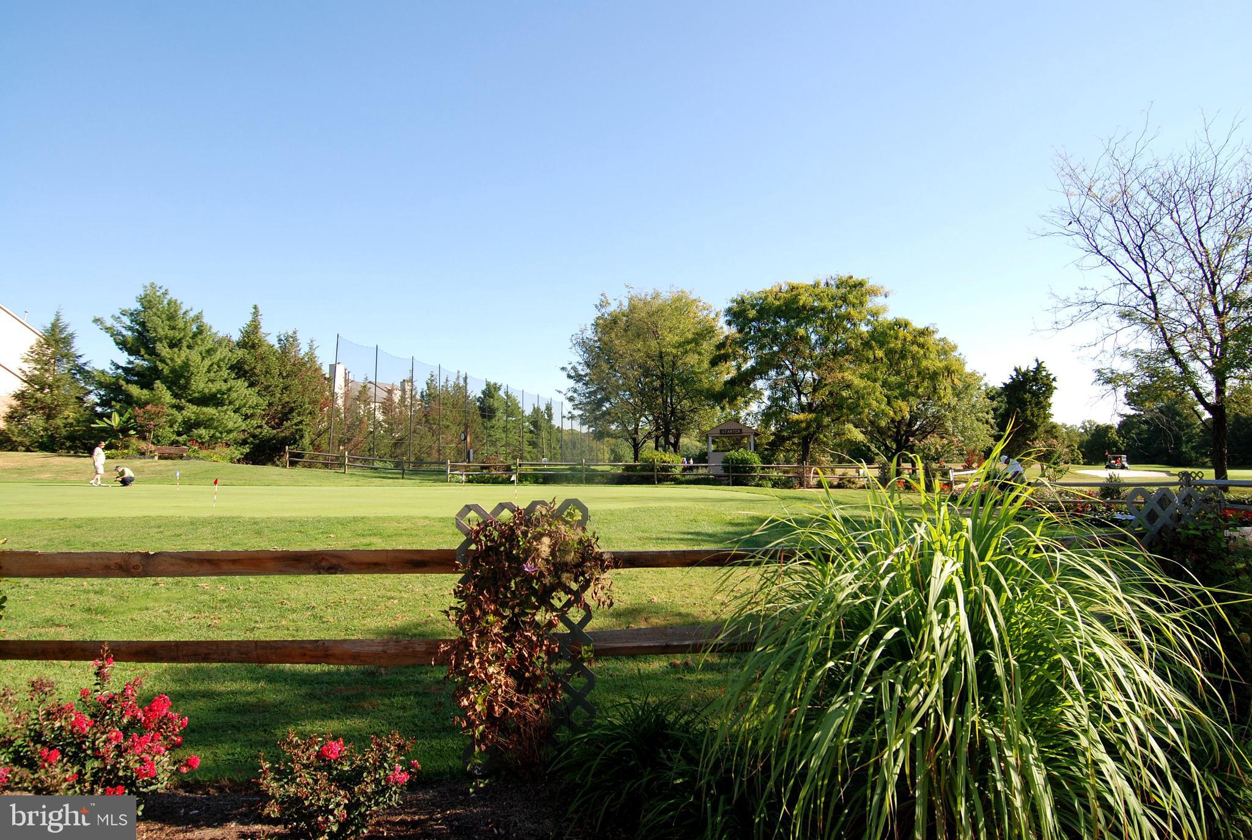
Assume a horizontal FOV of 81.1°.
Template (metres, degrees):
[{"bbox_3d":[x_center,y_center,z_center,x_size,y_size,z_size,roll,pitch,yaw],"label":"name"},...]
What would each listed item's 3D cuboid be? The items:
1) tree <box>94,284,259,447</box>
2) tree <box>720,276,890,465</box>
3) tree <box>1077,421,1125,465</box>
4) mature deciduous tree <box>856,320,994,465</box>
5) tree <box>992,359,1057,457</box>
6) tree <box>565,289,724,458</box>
[{"bbox_3d":[-25.860,-2.860,42.000,9.320,9.880,8.390,0,-2,0],"label":"tree"},{"bbox_3d":[8.660,-2.060,35.500,7.970,9.820,7.570,0,-2,0],"label":"tree"},{"bbox_3d":[79.190,3.830,122.000,8.810,7.330,7.930,0,-2,0],"label":"tree"},{"bbox_3d":[15.440,-1.140,38.000,6.960,8.170,6.610,0,-2,0],"label":"mature deciduous tree"},{"bbox_3d":[35.410,-0.780,65.000,5.740,9.380,5.160,0,-2,0],"label":"tree"},{"bbox_3d":[1.230,-2.490,46.000,10.150,11.490,9.130,0,-2,0],"label":"tree"}]

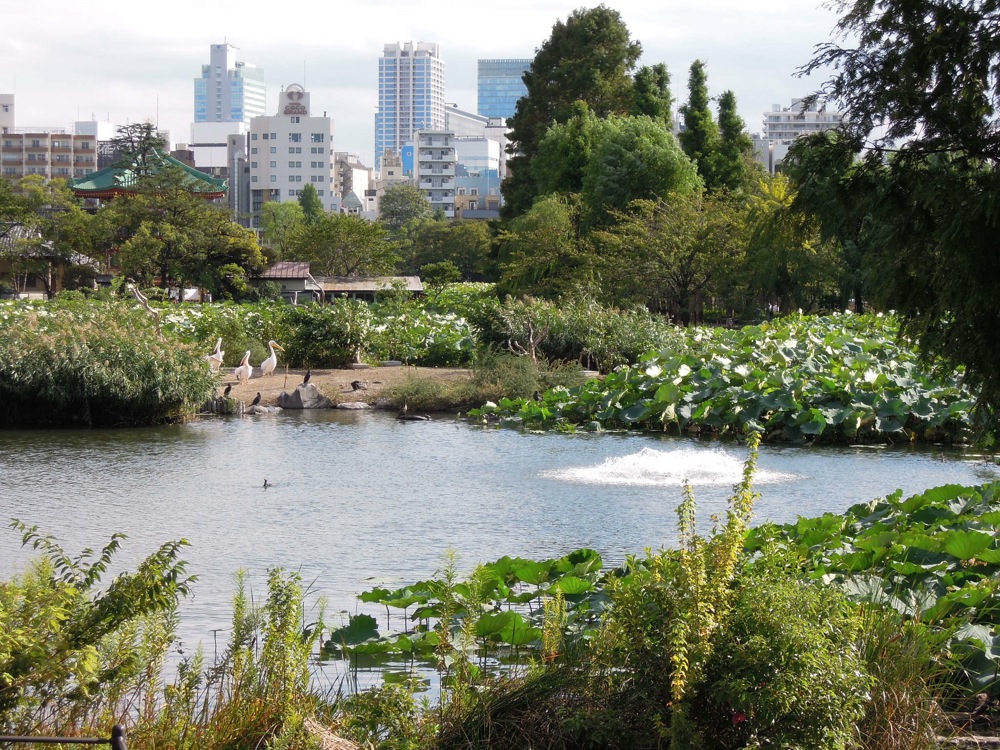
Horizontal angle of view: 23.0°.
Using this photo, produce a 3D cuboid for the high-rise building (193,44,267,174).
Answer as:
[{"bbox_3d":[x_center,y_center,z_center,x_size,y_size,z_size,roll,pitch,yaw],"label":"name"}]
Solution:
[{"bbox_3d":[-174.216,-135.881,1575.647,31.000,151.659,45.000,0,2,11],"label":"high-rise building"}]

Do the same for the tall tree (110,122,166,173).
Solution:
[{"bbox_3d":[-28.134,-12.671,191.635,5.200,14.021,5.200,0,2,0],"label":"tall tree"}]

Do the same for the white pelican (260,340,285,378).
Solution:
[{"bbox_3d":[-6.738,-0.461,73.046,0.720,1.101,0.380,1,2,12],"label":"white pelican"}]

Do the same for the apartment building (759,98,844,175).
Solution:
[{"bbox_3d":[97.746,-58.373,788.231,29.000,61.175,16.000,0,2,-2],"label":"apartment building"}]

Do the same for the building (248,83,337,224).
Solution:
[{"bbox_3d":[-44.636,-40.272,530.768,18.600,45.287,15.500,0,2,0],"label":"building"}]

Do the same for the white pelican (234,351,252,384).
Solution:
[{"bbox_3d":[-7.356,-0.215,70.555,0.470,0.978,0.600,1,3,24],"label":"white pelican"}]

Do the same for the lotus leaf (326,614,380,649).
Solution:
[{"bbox_3d":[-1.389,2.425,23.124,0.500,0.290,0.460,0,2,0],"label":"lotus leaf"}]

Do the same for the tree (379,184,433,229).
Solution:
[{"bbox_3d":[-16.523,-24.471,429.348,9.800,17.633,9.500,0,2,0],"label":"tree"}]

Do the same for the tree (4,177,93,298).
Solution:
[{"bbox_3d":[-33.968,-10.151,184.735,6.800,9.541,6.500,0,2,0],"label":"tree"}]

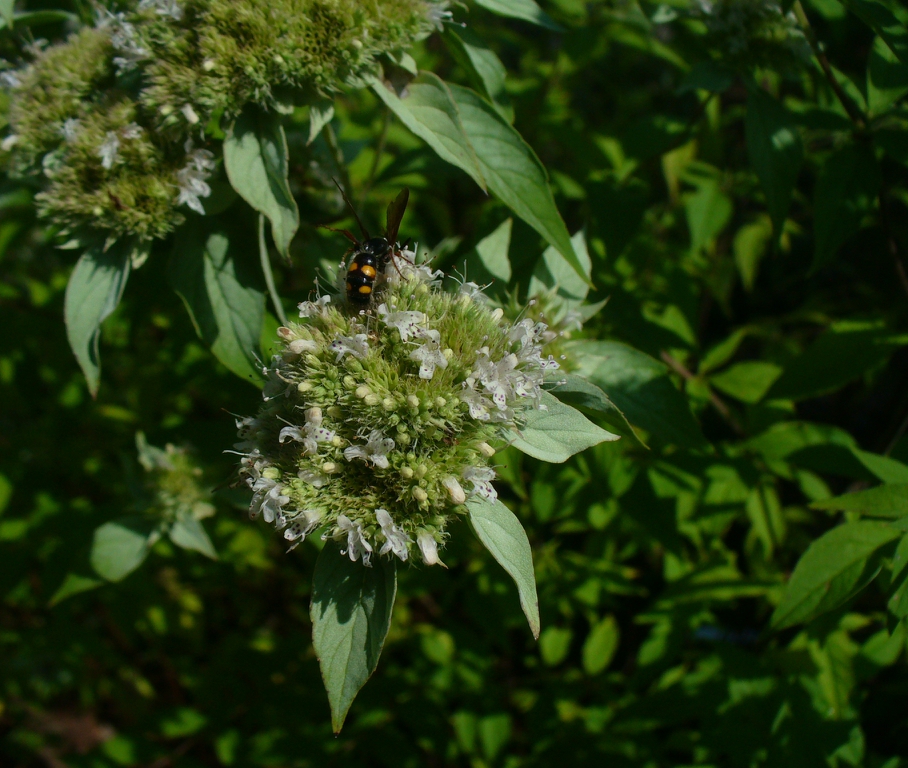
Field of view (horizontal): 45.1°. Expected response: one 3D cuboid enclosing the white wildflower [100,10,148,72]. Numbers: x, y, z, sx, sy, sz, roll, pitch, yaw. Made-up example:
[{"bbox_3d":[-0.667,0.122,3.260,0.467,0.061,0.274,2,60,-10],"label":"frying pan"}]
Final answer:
[{"bbox_3d":[-0.095,-0.099,0.315,0.014,0.018,0.011,0,17,2],"label":"white wildflower"}]

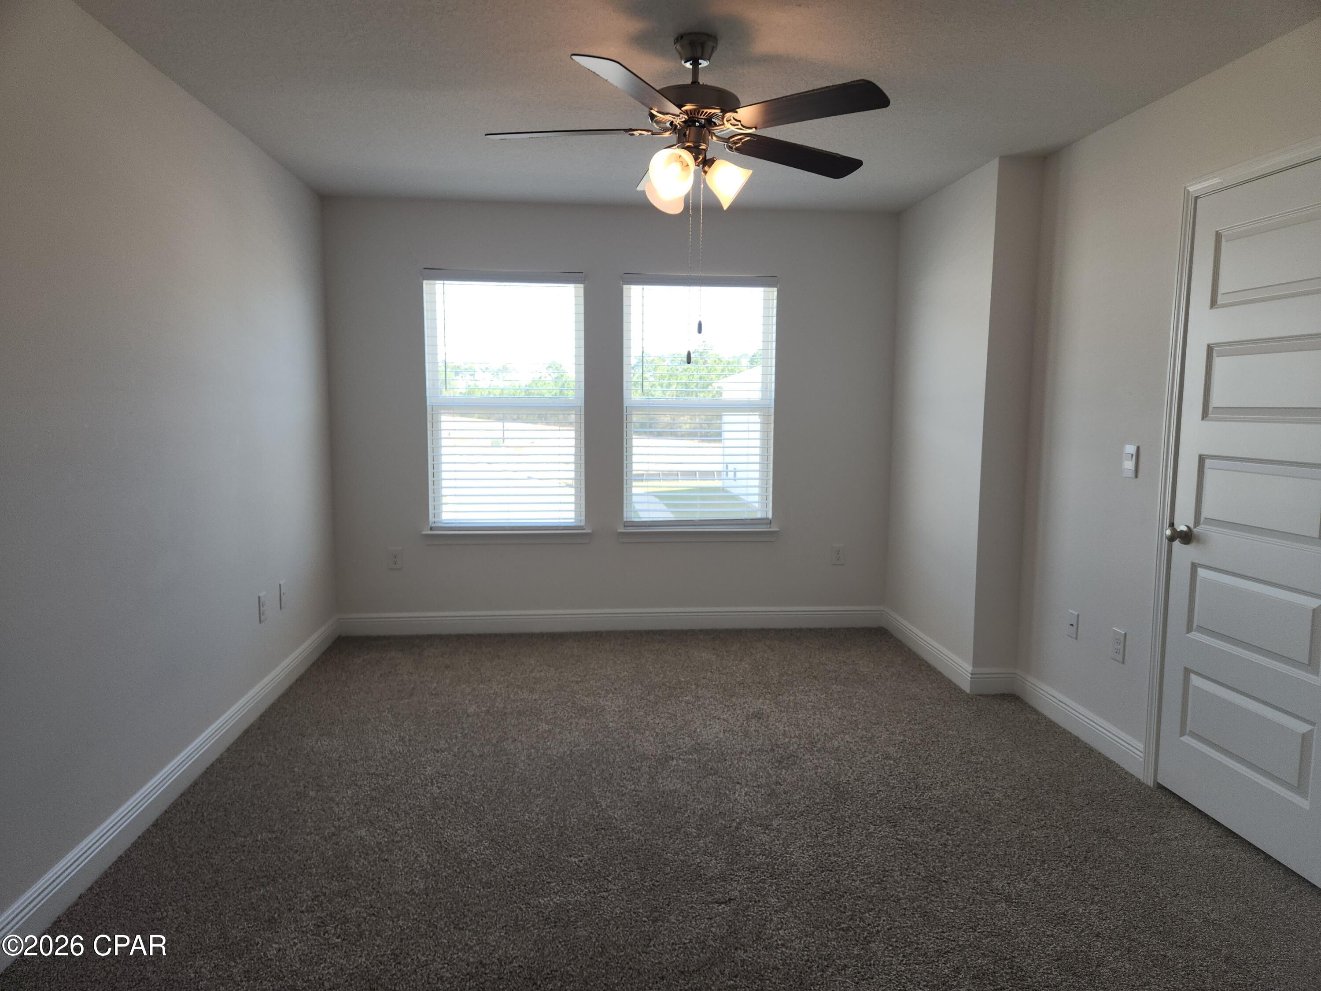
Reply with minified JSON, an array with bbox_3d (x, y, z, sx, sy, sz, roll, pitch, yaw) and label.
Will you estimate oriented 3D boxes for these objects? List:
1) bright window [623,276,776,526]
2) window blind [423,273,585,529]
[{"bbox_3d":[0.225,-0.518,5.096,0.885,1.429,0.120,0,6,-5],"label":"bright window"},{"bbox_3d":[-0.878,-0.516,4.994,0.886,1.429,0.120,0,6,-5],"label":"window blind"}]

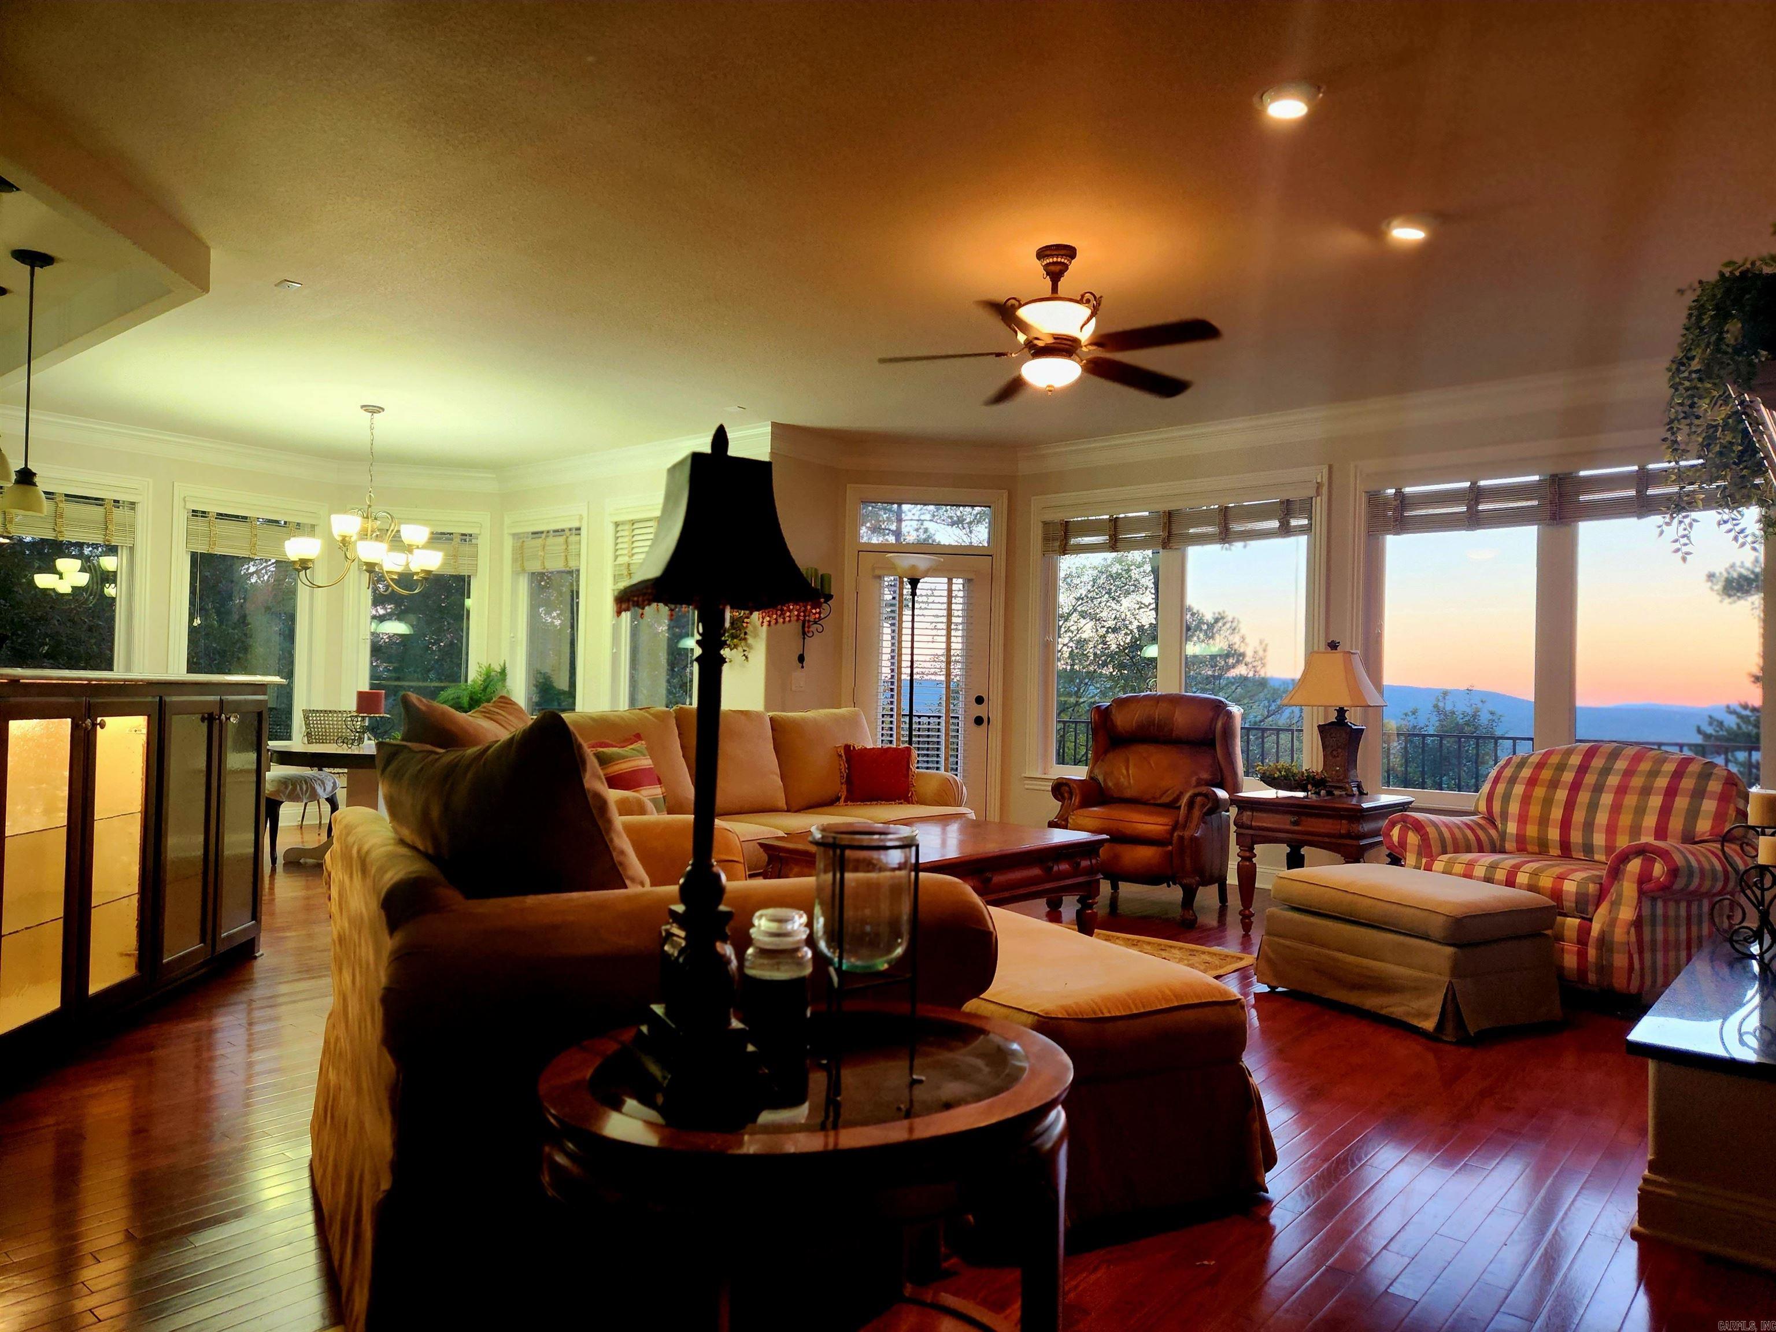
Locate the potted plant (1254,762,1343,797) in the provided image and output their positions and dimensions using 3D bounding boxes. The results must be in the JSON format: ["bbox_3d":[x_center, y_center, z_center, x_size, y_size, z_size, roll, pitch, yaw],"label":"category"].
[{"bbox_3d":[2.002,0.543,5.780,0.400,0.170,0.220,0,-1,40],"label":"potted plant"}]

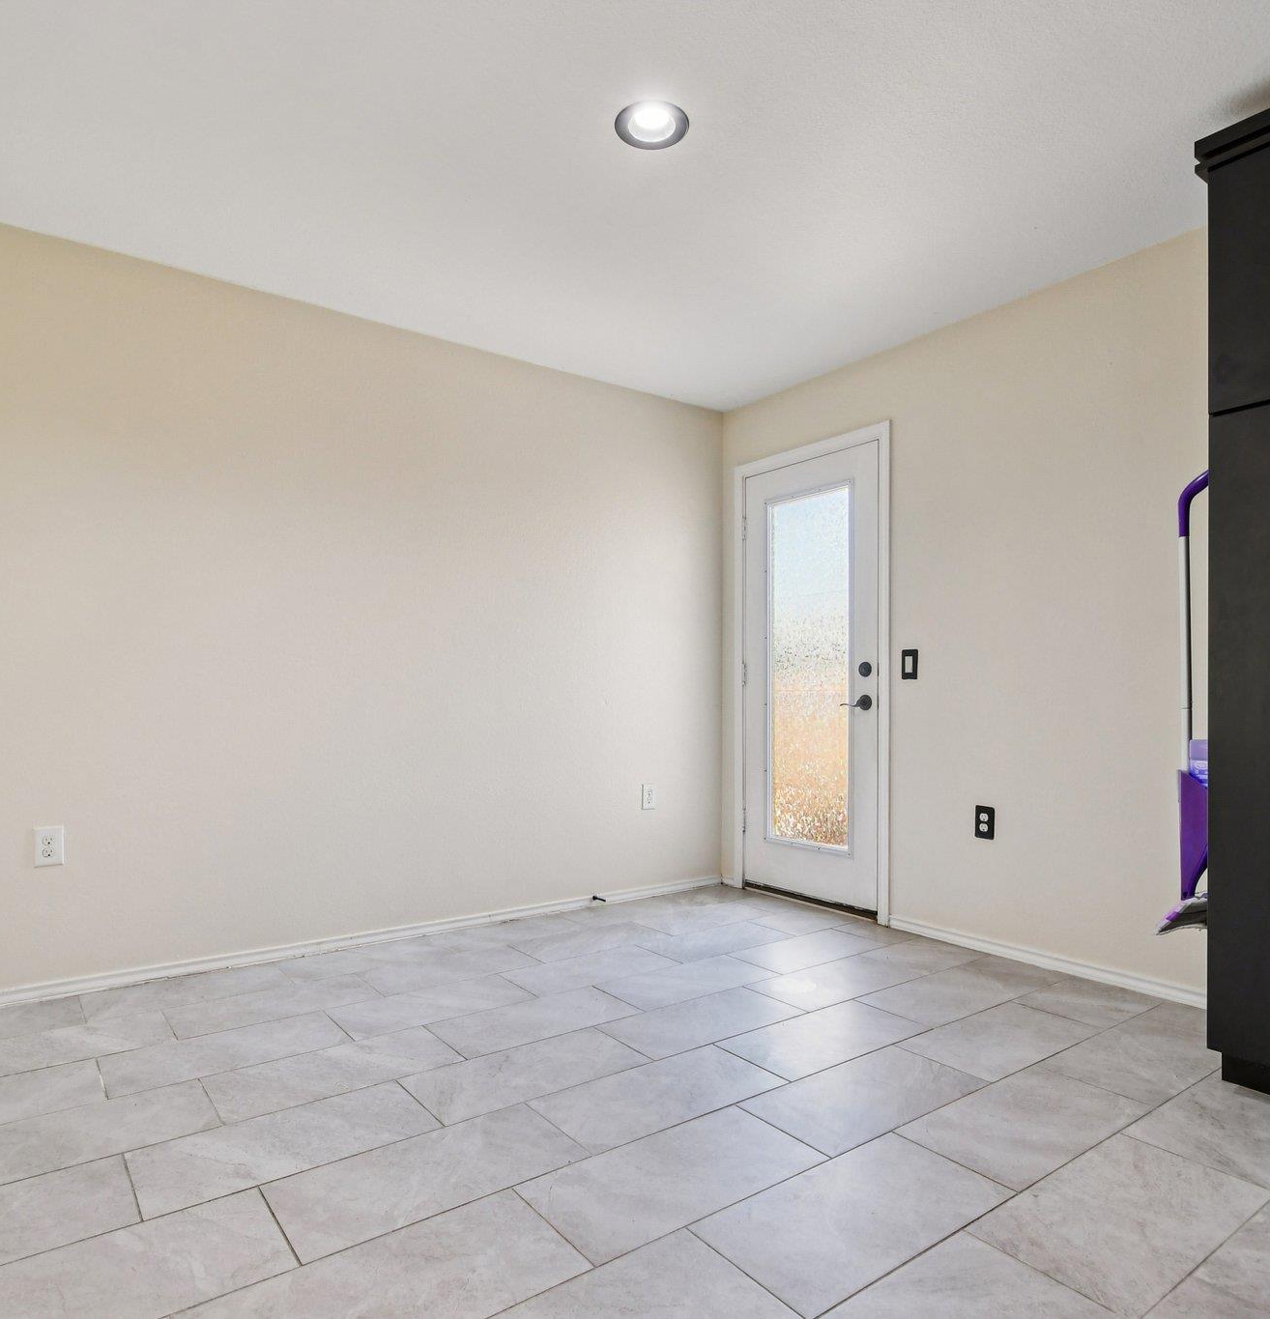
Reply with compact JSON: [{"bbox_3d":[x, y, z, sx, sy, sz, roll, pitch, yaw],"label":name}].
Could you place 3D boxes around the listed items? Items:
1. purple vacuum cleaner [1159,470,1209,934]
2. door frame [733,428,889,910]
[{"bbox_3d":[1.520,0.100,2.190,0.270,1.250,0.190,1,-2,-38],"label":"purple vacuum cleaner"},{"bbox_3d":[0.815,0.065,3.885,0.120,2.135,0.960,1,-2,-36],"label":"door frame"}]

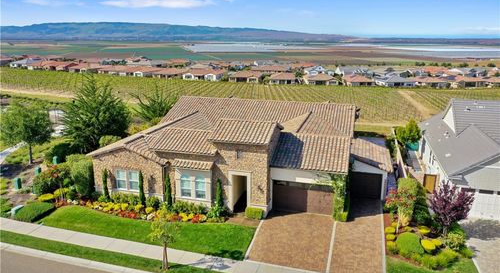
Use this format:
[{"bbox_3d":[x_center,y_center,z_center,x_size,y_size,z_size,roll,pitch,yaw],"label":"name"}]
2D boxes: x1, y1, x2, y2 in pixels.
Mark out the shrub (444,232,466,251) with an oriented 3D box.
[{"bbox_3d":[13.500,6.921,25.600,1.300,0.950,1.250,0,14,0],"label":"shrub"}]

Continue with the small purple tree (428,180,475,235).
[{"bbox_3d":[14.100,4.997,27.277,2.900,3.850,2.800,0,14,0],"label":"small purple tree"}]

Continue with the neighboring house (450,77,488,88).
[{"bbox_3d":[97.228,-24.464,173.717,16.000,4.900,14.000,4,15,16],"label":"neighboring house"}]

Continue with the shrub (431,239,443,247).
[{"bbox_3d":[12.460,7.089,25.953,0.750,0.450,0.720,0,14,0],"label":"shrub"}]

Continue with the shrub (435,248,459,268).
[{"bbox_3d":[12.050,7.523,23.844,1.300,0.850,1.300,0,14,0],"label":"shrub"}]

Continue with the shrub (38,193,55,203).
[{"bbox_3d":[-18.050,5.374,34.442,1.350,0.520,1.250,4,15,16],"label":"shrub"}]

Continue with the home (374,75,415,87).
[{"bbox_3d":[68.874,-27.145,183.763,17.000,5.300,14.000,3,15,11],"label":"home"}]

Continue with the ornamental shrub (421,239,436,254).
[{"bbox_3d":[11.502,6.958,25.024,0.950,0.800,0.950,4,15,16],"label":"ornamental shrub"}]

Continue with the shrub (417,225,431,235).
[{"bbox_3d":[12.215,6.520,27.117,0.820,0.600,0.820,4,15,16],"label":"shrub"}]

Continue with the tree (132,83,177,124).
[{"bbox_3d":[-15.100,-4.777,62.329,6.800,6.700,6.400,4,15,16],"label":"tree"}]

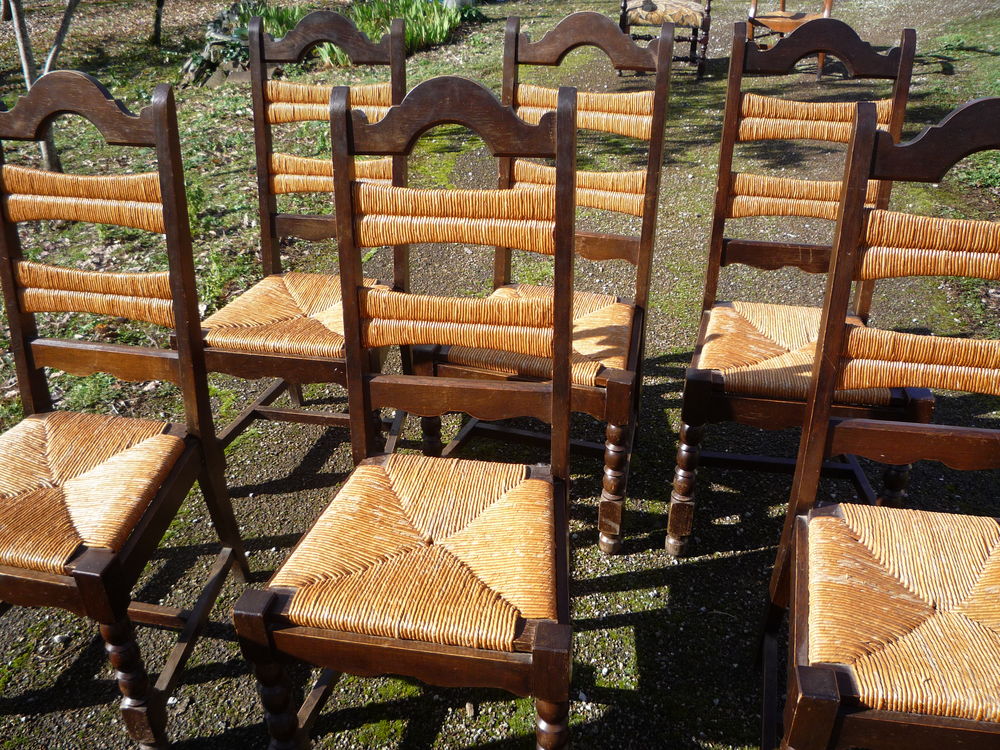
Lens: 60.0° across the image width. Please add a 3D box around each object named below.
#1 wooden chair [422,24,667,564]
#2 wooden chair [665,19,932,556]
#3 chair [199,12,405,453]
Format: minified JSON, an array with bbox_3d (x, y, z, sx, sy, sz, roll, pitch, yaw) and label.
[{"bbox_3d":[0.128,-0.215,1.970,0.468,1.067,0.553,9,32,17],"label":"wooden chair"},{"bbox_3d":[0.650,-0.169,1.887,0.468,1.067,0.553,5,31,9],"label":"wooden chair"},{"bbox_3d":[-0.454,-0.267,2.076,0.468,1.067,0.553,6,30,11],"label":"chair"}]

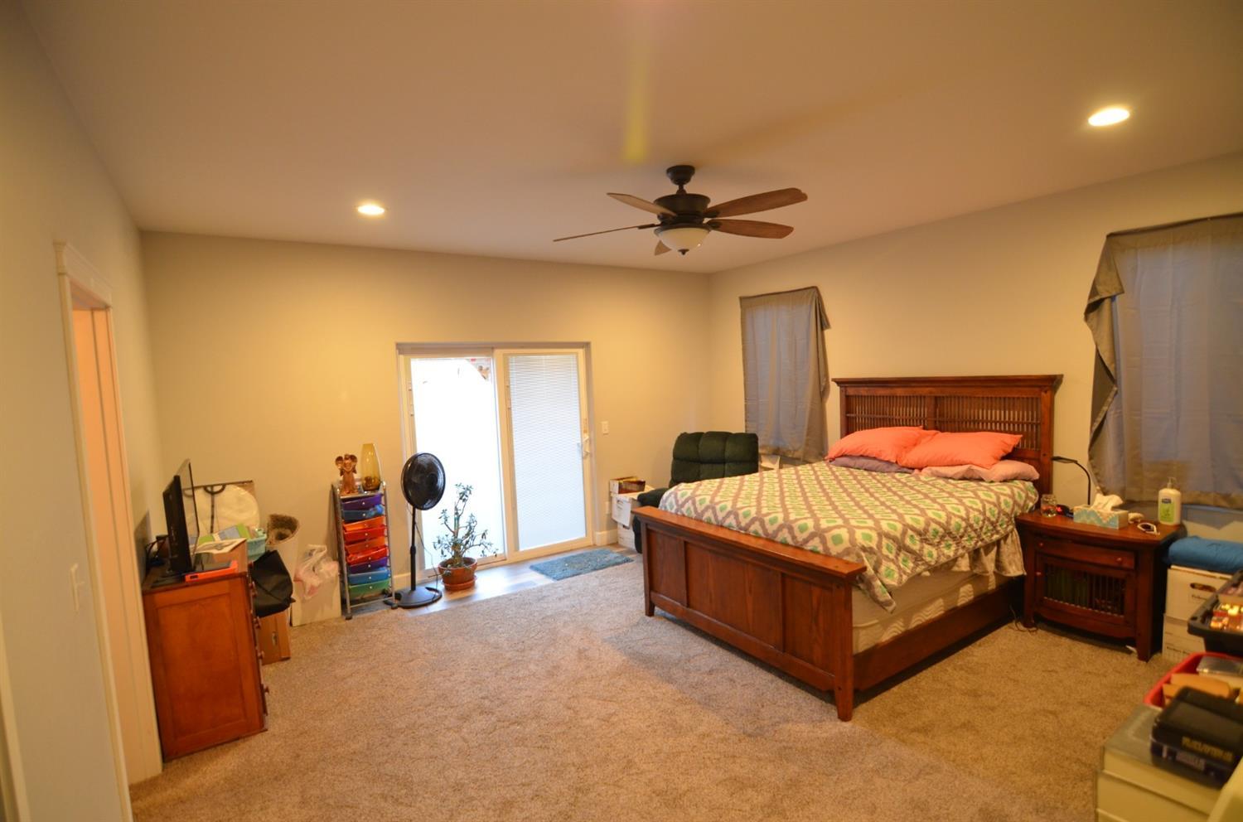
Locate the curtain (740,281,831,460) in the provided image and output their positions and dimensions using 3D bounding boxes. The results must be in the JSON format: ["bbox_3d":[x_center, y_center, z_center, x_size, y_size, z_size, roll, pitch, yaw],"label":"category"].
[{"bbox_3d":[1.593,-0.355,5.409,0.100,1.640,0.970,-6,5,-39],"label":"curtain"}]

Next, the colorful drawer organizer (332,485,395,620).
[{"bbox_3d":[-2.007,1.049,4.297,0.340,0.970,0.360,-5,4,-32],"label":"colorful drawer organizer"}]

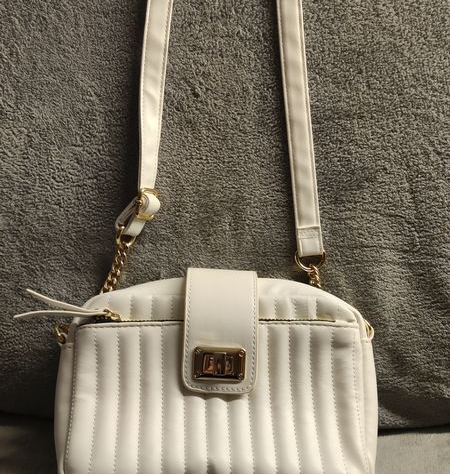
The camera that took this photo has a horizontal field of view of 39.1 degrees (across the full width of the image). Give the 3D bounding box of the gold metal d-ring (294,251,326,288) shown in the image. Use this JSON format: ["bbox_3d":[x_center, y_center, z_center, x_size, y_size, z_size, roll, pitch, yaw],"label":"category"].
[{"bbox_3d":[0.068,0.026,0.505,0.025,0.029,0.010,0,-10,0],"label":"gold metal d-ring"}]

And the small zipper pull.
[{"bbox_3d":[-0.119,0.052,0.484,0.082,0.024,0.015,0,-16,0],"label":"small zipper pull"}]

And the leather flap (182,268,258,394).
[{"bbox_3d":[-0.003,0.070,0.482,0.056,0.093,0.022,0,-16,0],"label":"leather flap"}]

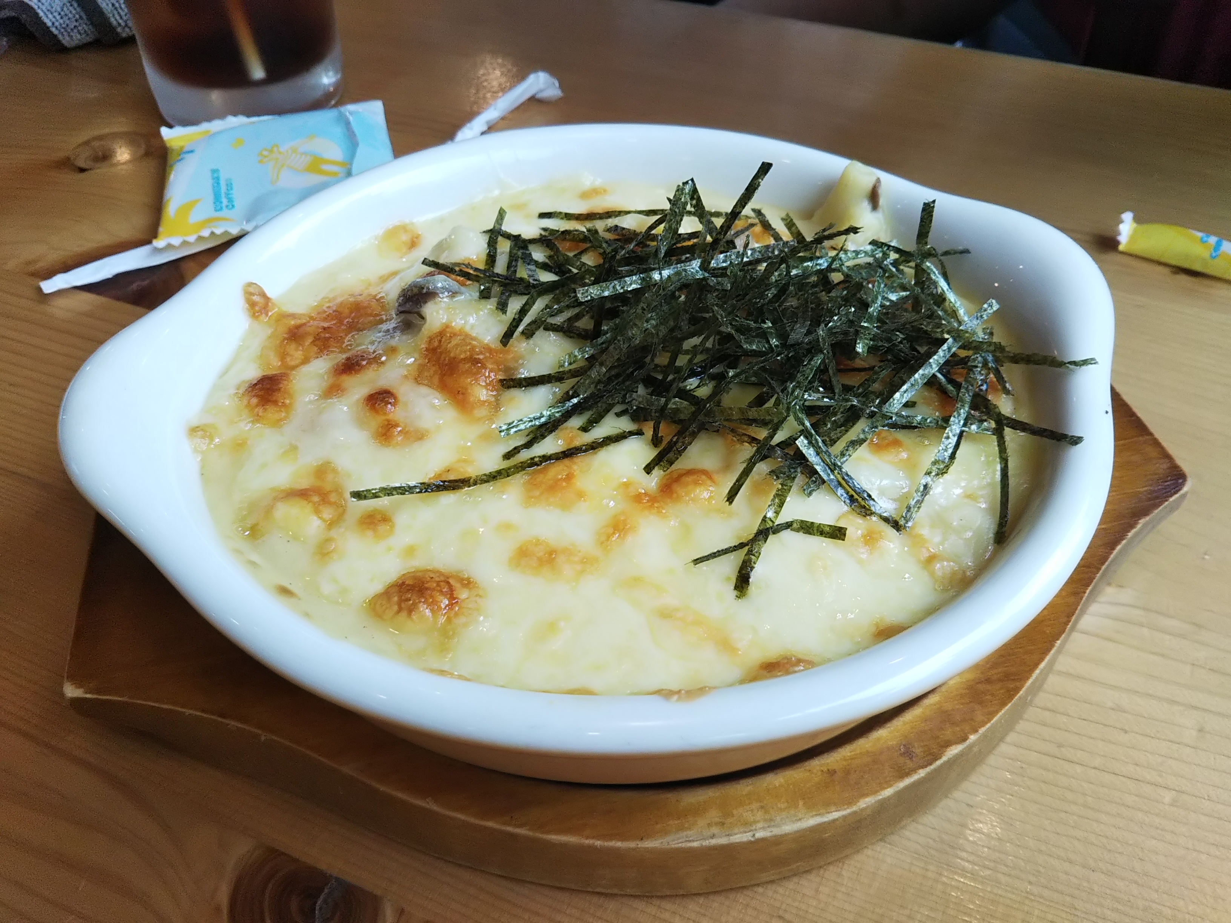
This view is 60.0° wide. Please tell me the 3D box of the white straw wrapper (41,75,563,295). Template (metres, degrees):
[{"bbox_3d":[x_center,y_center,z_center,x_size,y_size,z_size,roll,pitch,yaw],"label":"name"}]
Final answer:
[{"bbox_3d":[-0.087,-0.095,0.343,0.194,0.011,0.018,-32,51,-31],"label":"white straw wrapper"}]

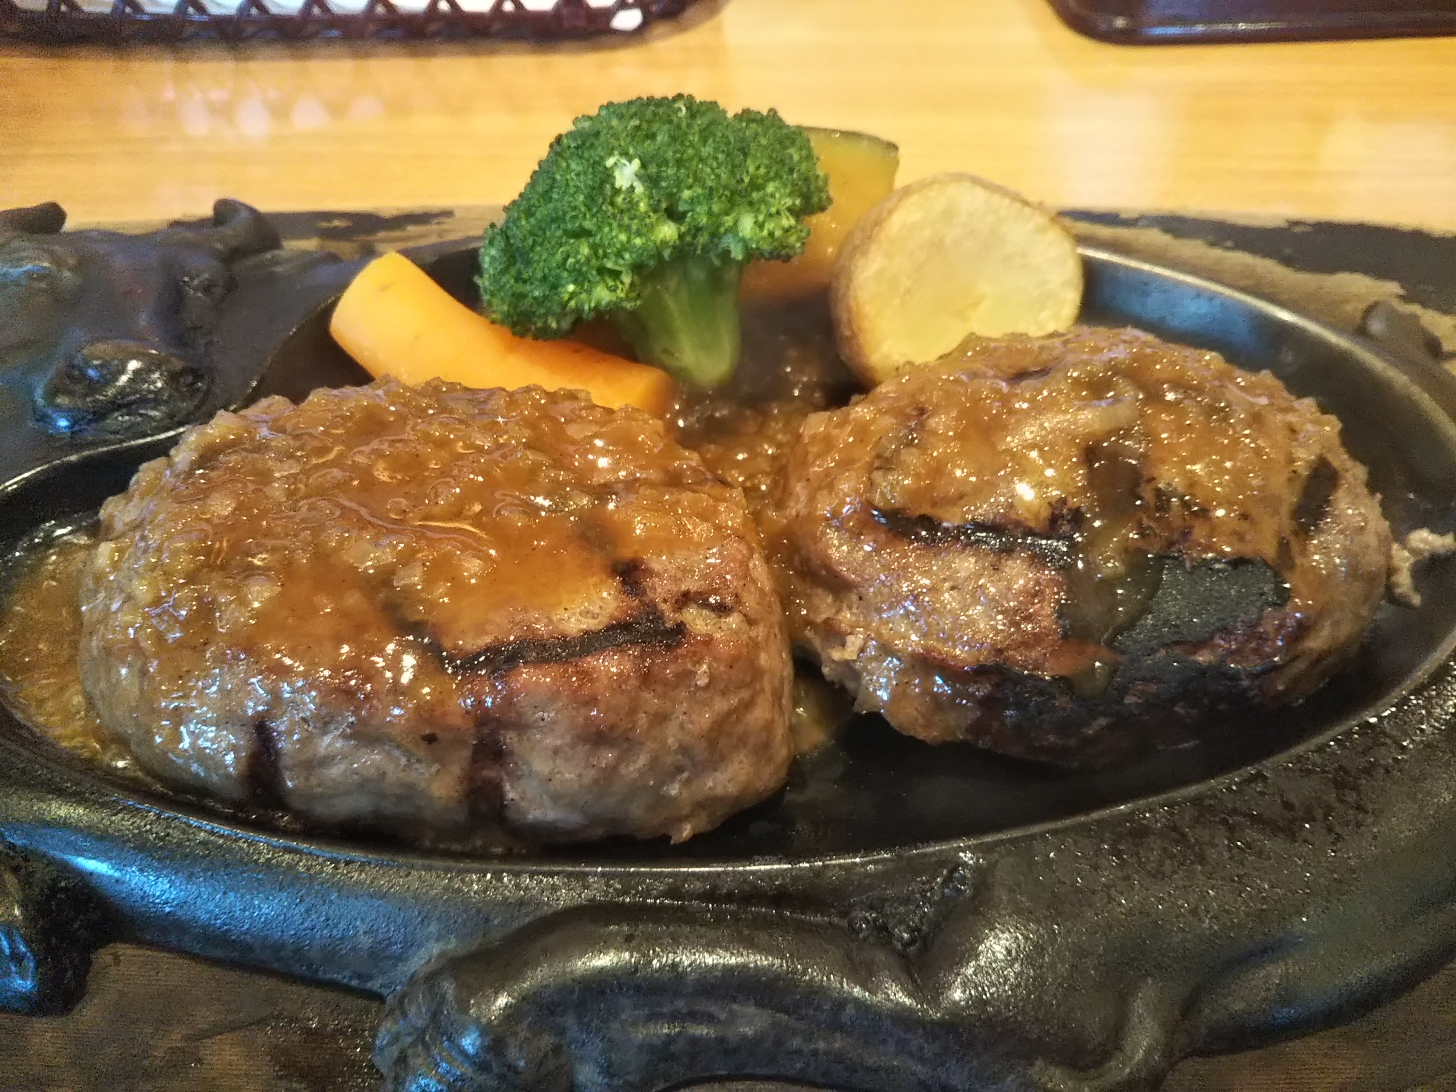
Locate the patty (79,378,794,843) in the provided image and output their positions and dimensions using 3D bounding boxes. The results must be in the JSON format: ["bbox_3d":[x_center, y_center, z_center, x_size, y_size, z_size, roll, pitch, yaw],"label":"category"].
[{"bbox_3d":[-0.038,0.007,0.171,0.095,0.041,0.061,8,42,10],"label":"patty"}]

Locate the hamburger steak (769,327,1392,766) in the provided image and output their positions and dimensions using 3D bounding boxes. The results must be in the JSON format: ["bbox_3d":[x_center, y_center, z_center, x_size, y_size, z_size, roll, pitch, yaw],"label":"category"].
[{"bbox_3d":[0.051,-0.003,0.185,0.083,0.037,0.068,-6,41,-7],"label":"hamburger steak"}]

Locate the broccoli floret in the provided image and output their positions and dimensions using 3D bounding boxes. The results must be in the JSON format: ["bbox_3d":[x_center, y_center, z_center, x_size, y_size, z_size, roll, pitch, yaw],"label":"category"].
[{"bbox_3d":[-0.014,-0.052,0.227,0.064,0.055,0.057,0,41,0],"label":"broccoli floret"}]

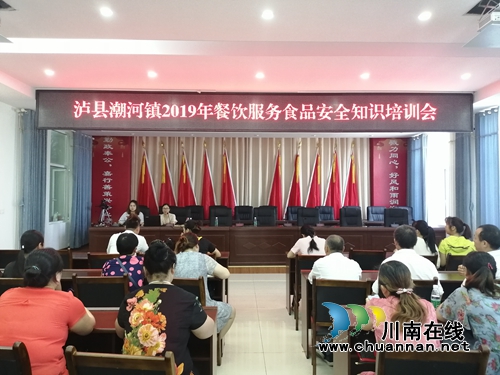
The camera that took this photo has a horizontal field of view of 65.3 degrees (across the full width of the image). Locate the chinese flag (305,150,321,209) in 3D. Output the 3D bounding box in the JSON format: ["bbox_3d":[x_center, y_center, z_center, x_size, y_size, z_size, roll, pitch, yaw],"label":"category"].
[{"bbox_3d":[1.886,-0.003,11.844,0.570,2.127,0.320,0,-2,-1],"label":"chinese flag"}]

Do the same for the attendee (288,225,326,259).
[{"bbox_3d":[0.711,1.046,4.825,0.480,1.190,0.750,0,-2,-1],"label":"attendee"}]

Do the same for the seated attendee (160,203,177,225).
[{"bbox_3d":[-1.870,1.010,8.819,0.480,1.270,0.680,0,-2,-1],"label":"seated attendee"}]

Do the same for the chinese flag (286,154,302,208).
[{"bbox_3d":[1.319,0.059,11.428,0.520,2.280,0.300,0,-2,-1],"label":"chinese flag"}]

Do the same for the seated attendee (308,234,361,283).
[{"bbox_3d":[0.749,1.035,3.505,0.510,1.210,0.750,0,-2,-1],"label":"seated attendee"}]

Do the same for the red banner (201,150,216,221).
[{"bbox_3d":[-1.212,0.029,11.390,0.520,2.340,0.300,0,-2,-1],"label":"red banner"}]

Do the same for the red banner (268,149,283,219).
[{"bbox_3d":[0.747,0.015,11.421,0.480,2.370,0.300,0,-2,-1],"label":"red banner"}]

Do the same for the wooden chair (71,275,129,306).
[{"bbox_3d":[-1.280,1.202,3.580,0.475,0.900,0.540,0,-2,-1],"label":"wooden chair"}]

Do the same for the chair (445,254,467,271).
[{"bbox_3d":[2.615,1.276,5.000,0.475,0.900,0.540,1,-2,-5],"label":"chair"}]

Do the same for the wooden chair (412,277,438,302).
[{"bbox_3d":[1.360,1.217,3.560,0.475,0.900,0.540,0,-2,-1],"label":"wooden chair"}]

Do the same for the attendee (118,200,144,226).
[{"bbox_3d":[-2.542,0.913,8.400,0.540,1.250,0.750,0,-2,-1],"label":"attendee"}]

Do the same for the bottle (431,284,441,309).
[{"bbox_3d":[1.200,0.756,2.520,0.066,0.224,0.066,0,-2,-1],"label":"bottle"}]

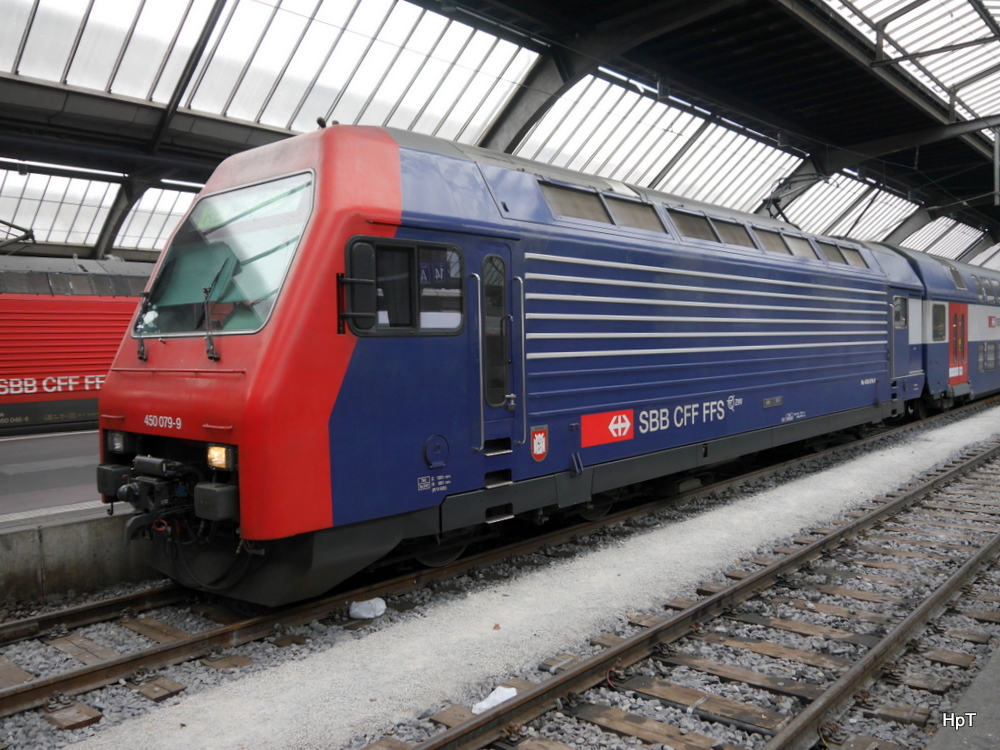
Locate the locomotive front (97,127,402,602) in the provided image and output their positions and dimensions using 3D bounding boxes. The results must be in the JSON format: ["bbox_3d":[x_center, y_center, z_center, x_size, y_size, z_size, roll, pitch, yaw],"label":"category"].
[{"bbox_3d":[-2.410,-0.215,7.456,2.808,4.192,2.121,1,3,42],"label":"locomotive front"}]

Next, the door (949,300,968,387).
[{"bbox_3d":[12.359,-0.846,21.833,0.101,2.121,2.071,1,3,42],"label":"door"}]

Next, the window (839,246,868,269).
[{"bbox_3d":[7.108,-2.362,16.244,1.141,0.455,0.061,-4,-27,-48],"label":"window"}]

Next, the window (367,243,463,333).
[{"bbox_3d":[-0.746,-0.762,7.247,0.081,0.848,1.182,1,3,42],"label":"window"}]

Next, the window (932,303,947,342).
[{"bbox_3d":[11.038,-1.308,20.343,0.081,0.929,1.283,1,3,42],"label":"window"}]

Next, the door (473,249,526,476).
[{"bbox_3d":[-0.009,-0.122,8.089,0.101,2.242,0.707,1,3,42],"label":"door"}]

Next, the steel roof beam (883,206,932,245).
[{"bbox_3d":[18.426,-6.760,36.608,2.300,1.900,0.500,1,3,42],"label":"steel roof beam"}]

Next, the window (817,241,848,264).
[{"bbox_3d":[6.352,-2.324,15.403,1.071,0.455,0.061,-4,-27,-48],"label":"window"}]

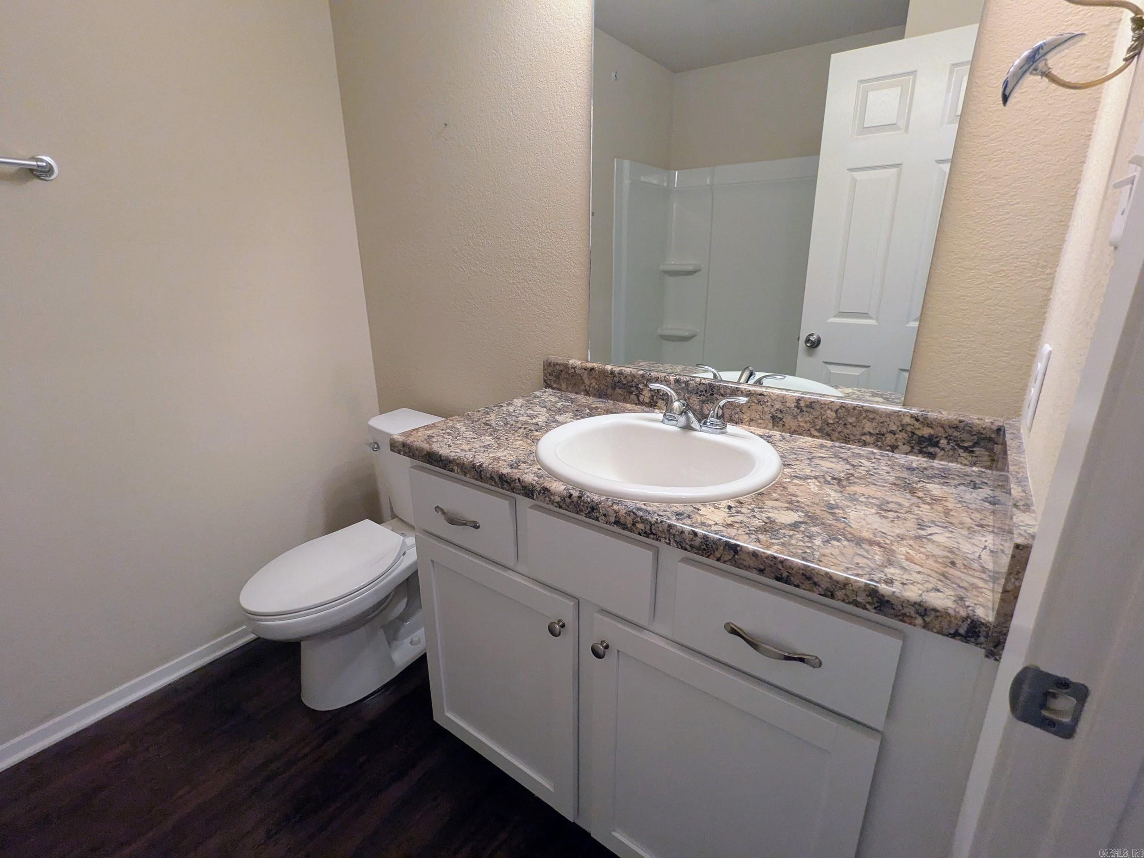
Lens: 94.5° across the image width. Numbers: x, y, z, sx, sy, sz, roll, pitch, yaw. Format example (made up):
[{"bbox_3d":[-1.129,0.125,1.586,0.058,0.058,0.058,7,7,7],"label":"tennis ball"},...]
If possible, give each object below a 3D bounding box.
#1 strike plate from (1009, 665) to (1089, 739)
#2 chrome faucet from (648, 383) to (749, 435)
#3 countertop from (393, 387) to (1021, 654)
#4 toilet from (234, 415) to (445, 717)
[{"bbox_3d":[0.408,0.231,0.453,0.047,0.057,0.010,13,22,35],"label":"strike plate"},{"bbox_3d":[0.246,-0.037,1.105,0.229,0.084,0.136,13,22,35],"label":"chrome faucet"},{"bbox_3d":[0.185,0.060,1.044,1.050,0.040,0.529,13,22,35],"label":"countertop"},{"bbox_3d":[-0.656,0.412,1.693,0.437,0.754,0.719,13,22,35],"label":"toilet"}]

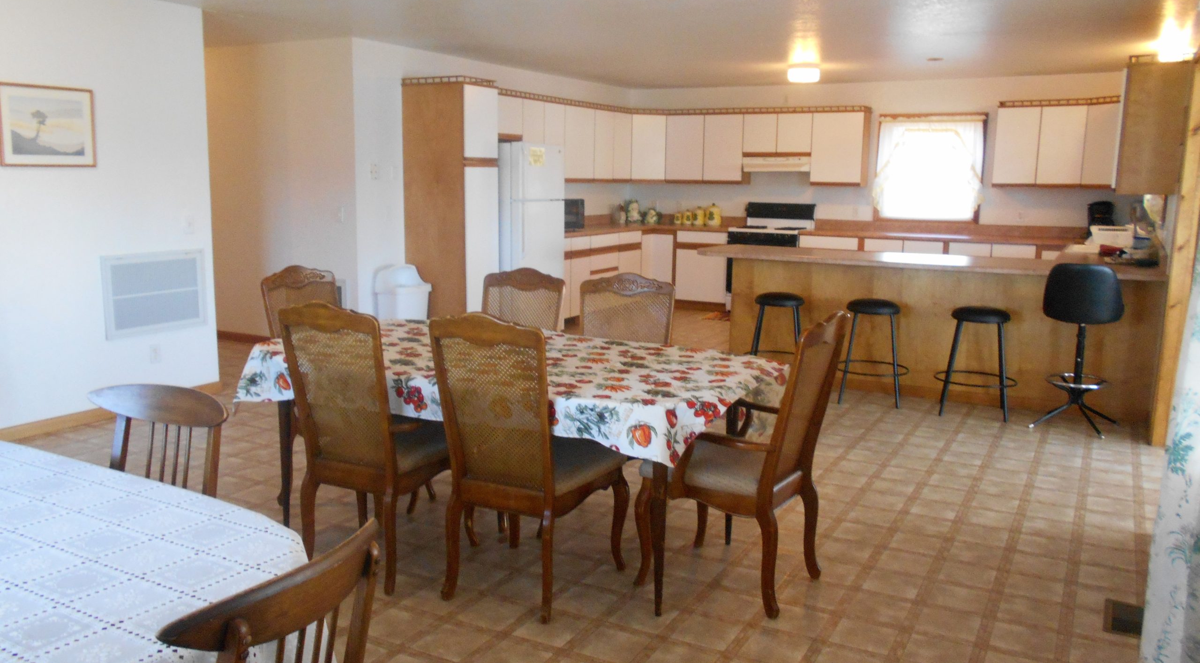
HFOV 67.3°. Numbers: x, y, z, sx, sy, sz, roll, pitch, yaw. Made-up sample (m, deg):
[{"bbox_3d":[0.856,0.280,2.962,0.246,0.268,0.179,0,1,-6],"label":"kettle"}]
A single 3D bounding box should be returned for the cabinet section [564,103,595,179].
[{"bbox_3d":[-0.339,-1.905,9.199,0.320,0.735,0.627,6,11,28],"label":"cabinet section"}]

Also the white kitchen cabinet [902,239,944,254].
[{"bbox_3d":[3.270,-0.538,9.034,0.394,0.766,0.614,6,11,29],"label":"white kitchen cabinet"}]

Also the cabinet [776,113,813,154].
[{"bbox_3d":[2.123,-2.100,9.599,0.383,0.410,0.323,6,11,29],"label":"cabinet"}]

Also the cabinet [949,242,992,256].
[{"bbox_3d":[3.643,-0.499,8.830,0.384,0.766,0.614,6,11,29],"label":"cabinet"}]

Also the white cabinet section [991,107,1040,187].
[{"bbox_3d":[4.003,-1.756,8.618,0.366,0.730,0.320,6,11,29],"label":"white cabinet section"}]

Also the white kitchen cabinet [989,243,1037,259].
[{"bbox_3d":[3.970,-0.470,8.648,0.378,0.780,0.600,6,11,29],"label":"white kitchen cabinet"}]

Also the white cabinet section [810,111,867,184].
[{"bbox_3d":[2.541,-1.921,9.511,0.521,0.740,0.320,6,11,28],"label":"white cabinet section"}]

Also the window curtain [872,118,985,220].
[{"bbox_3d":[3.343,-1.658,9.220,1.030,1.015,0.090,6,11,28],"label":"window curtain"}]

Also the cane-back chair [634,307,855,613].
[{"bbox_3d":[0.469,0.404,3.110,0.620,0.970,0.550,6,11,33],"label":"cane-back chair"}]

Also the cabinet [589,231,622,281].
[{"bbox_3d":[-0.215,-0.633,9.344,0.612,0.766,0.606,6,11,29],"label":"cabinet"}]

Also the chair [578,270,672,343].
[{"bbox_3d":[-0.001,0.283,3.796,0.500,0.980,0.610,4,10,23],"label":"chair"}]

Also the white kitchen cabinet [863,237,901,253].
[{"bbox_3d":[2.963,-0.573,9.311,0.385,0.795,0.590,6,11,28],"label":"white kitchen cabinet"}]

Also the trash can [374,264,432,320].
[{"bbox_3d":[-1.560,-0.152,7.138,0.260,0.730,0.420,6,11,28],"label":"trash can"}]

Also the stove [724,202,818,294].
[{"bbox_3d":[1.858,-0.785,9.796,0.770,1.190,0.710,6,11,28],"label":"stove"}]

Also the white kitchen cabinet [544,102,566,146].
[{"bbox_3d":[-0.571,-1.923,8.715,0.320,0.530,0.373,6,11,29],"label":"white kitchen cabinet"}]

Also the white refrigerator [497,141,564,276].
[{"bbox_3d":[-0.829,-0.772,7.947,0.770,1.705,0.730,6,11,28],"label":"white refrigerator"}]

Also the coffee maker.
[{"bbox_3d":[4.637,-1.015,8.336,0.220,0.350,0.230,6,11,29],"label":"coffee maker"}]

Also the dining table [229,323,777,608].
[{"bbox_3d":[-0.372,0.450,3.586,2.000,0.758,1.030,6,11,29],"label":"dining table"}]

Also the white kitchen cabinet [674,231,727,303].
[{"bbox_3d":[1.263,-0.747,10.134,0.620,0.766,0.614,6,11,29],"label":"white kitchen cabinet"}]

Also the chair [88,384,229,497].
[{"bbox_3d":[-1.315,0.606,2.270,0.530,0.810,0.530,5,10,27],"label":"chair"}]

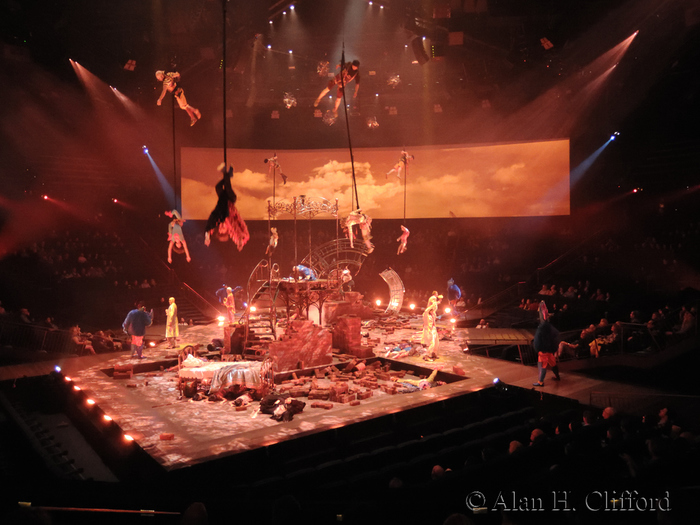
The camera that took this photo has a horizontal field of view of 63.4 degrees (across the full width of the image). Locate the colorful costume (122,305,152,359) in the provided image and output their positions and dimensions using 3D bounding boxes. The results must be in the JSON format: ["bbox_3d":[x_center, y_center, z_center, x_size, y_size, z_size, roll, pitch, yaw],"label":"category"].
[{"bbox_3d":[-6.425,2.043,17.200,0.650,1.720,0.850,0,0,-30],"label":"colorful costume"}]

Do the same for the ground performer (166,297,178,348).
[{"bbox_3d":[-5.948,2.022,19.000,0.420,1.700,0.500,0,0,-15],"label":"ground performer"}]

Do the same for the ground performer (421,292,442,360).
[{"bbox_3d":[2.404,1.888,16.700,0.620,1.980,0.580,0,0,9],"label":"ground performer"}]

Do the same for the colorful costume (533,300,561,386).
[{"bbox_3d":[4.720,1.940,13.600,0.680,2.020,0.620,0,0,-6],"label":"colorful costume"}]

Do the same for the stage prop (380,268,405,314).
[{"bbox_3d":[2.177,1.485,29.000,1.200,2.350,0.600,0,0,12],"label":"stage prop"}]

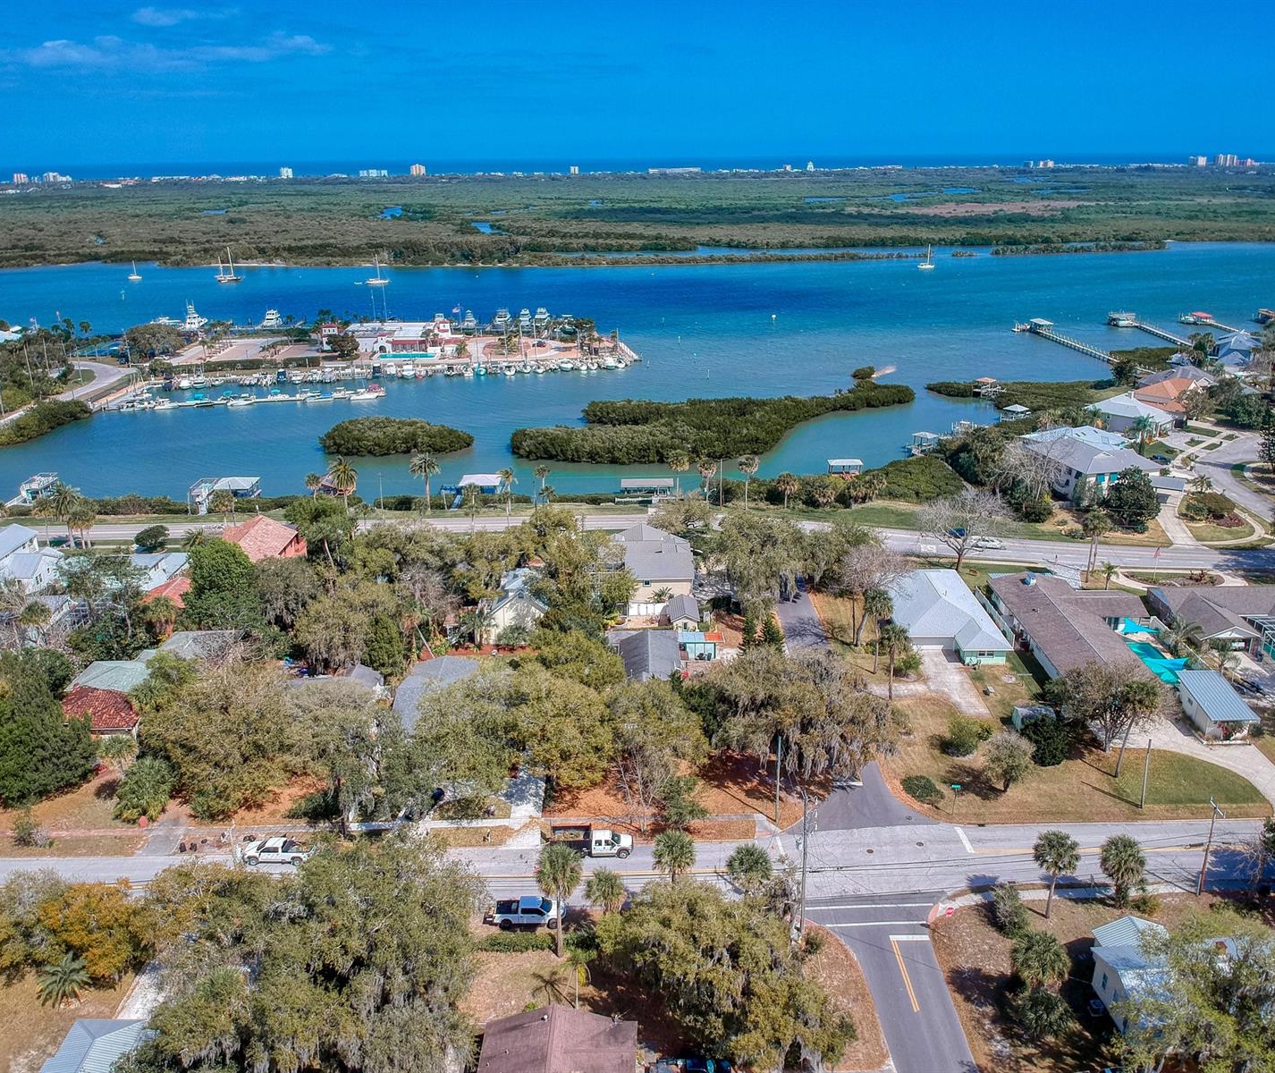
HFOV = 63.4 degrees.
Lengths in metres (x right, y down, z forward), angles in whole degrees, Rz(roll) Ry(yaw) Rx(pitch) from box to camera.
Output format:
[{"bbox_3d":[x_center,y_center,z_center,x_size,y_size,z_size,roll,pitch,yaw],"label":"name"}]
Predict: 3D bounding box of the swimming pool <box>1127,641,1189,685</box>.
[{"bbox_3d":[64.531,15.982,129.944,4.761,0.992,10.216,0,20,3],"label":"swimming pool"}]

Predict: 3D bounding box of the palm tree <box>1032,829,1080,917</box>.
[{"bbox_3d":[34.217,28.038,85.085,3.830,8.400,3.830,-1,20,0],"label":"palm tree"}]

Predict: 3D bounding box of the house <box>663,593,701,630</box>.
[{"bbox_3d":[6.185,10.680,140.268,4.100,3.400,6.900,-1,20,-2],"label":"house"}]

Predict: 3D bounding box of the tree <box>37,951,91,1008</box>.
[{"bbox_3d":[-44.113,34.023,79.267,4.230,2.900,4.230,-1,20,0],"label":"tree"}]

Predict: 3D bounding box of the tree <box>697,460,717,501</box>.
[{"bbox_3d":[12.678,-10.129,189.491,3.800,8.620,3.800,-1,20,0],"label":"tree"}]

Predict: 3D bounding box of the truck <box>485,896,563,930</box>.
[{"bbox_3d":[-9.008,31.492,86.499,5.951,1.934,2.083,-1,20,-1],"label":"truck"}]

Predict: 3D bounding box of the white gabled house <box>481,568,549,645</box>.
[{"bbox_3d":[-16.004,9.088,138.758,8.400,8.000,9.000,-2,20,-3],"label":"white gabled house"}]

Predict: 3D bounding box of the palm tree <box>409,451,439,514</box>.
[{"bbox_3d":[-38.344,-9.814,187.396,5.500,11.100,5.500,-1,20,0],"label":"palm tree"}]

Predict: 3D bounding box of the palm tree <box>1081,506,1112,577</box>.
[{"bbox_3d":[67.953,0.999,154.171,4.140,11.210,4.140,-1,20,0],"label":"palm tree"}]

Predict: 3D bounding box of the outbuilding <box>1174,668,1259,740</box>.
[{"bbox_3d":[64.918,18.811,116.442,5.000,2.900,11.400,2,20,8],"label":"outbuilding"}]

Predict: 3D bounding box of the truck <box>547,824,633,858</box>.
[{"bbox_3d":[-4.133,28.055,95.344,7.439,2.132,2.331,0,20,0],"label":"truck"}]

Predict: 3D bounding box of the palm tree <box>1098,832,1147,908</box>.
[{"bbox_3d":[40.425,28.183,86.436,3.810,7.060,3.810,-1,20,0],"label":"palm tree"}]

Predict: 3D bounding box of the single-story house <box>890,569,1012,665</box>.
[{"bbox_3d":[40.244,9.484,139.743,12.770,4.950,26.160,0,20,1],"label":"single-story house"}]

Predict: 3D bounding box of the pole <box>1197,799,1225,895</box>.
[{"bbox_3d":[48.221,26.483,87.550,0.446,9.521,2.182,-1,20,0],"label":"pole"}]

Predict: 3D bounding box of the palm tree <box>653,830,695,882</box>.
[{"bbox_3d":[3.008,28.047,83.414,3.570,10.315,3.570,-1,20,0],"label":"palm tree"}]

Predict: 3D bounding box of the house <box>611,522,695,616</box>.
[{"bbox_3d":[1.829,4.398,150.590,12.398,7.934,15.175,-1,20,0],"label":"house"}]

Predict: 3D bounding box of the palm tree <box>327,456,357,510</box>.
[{"bbox_3d":[-52.839,-8.908,185.435,5.700,11.000,5.700,-1,20,0],"label":"palm tree"}]

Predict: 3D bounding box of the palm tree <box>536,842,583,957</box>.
[{"bbox_3d":[-5.921,28.794,81.082,3.450,10.630,3.450,-1,20,0],"label":"palm tree"}]

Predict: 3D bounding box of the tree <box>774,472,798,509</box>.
[{"bbox_3d":[26.603,-7.788,186.889,4.463,7.042,4.463,-1,20,0],"label":"tree"}]

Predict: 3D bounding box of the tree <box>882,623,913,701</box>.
[{"bbox_3d":[29.623,14.657,119.247,3.500,9.770,3.500,-1,20,0],"label":"tree"}]

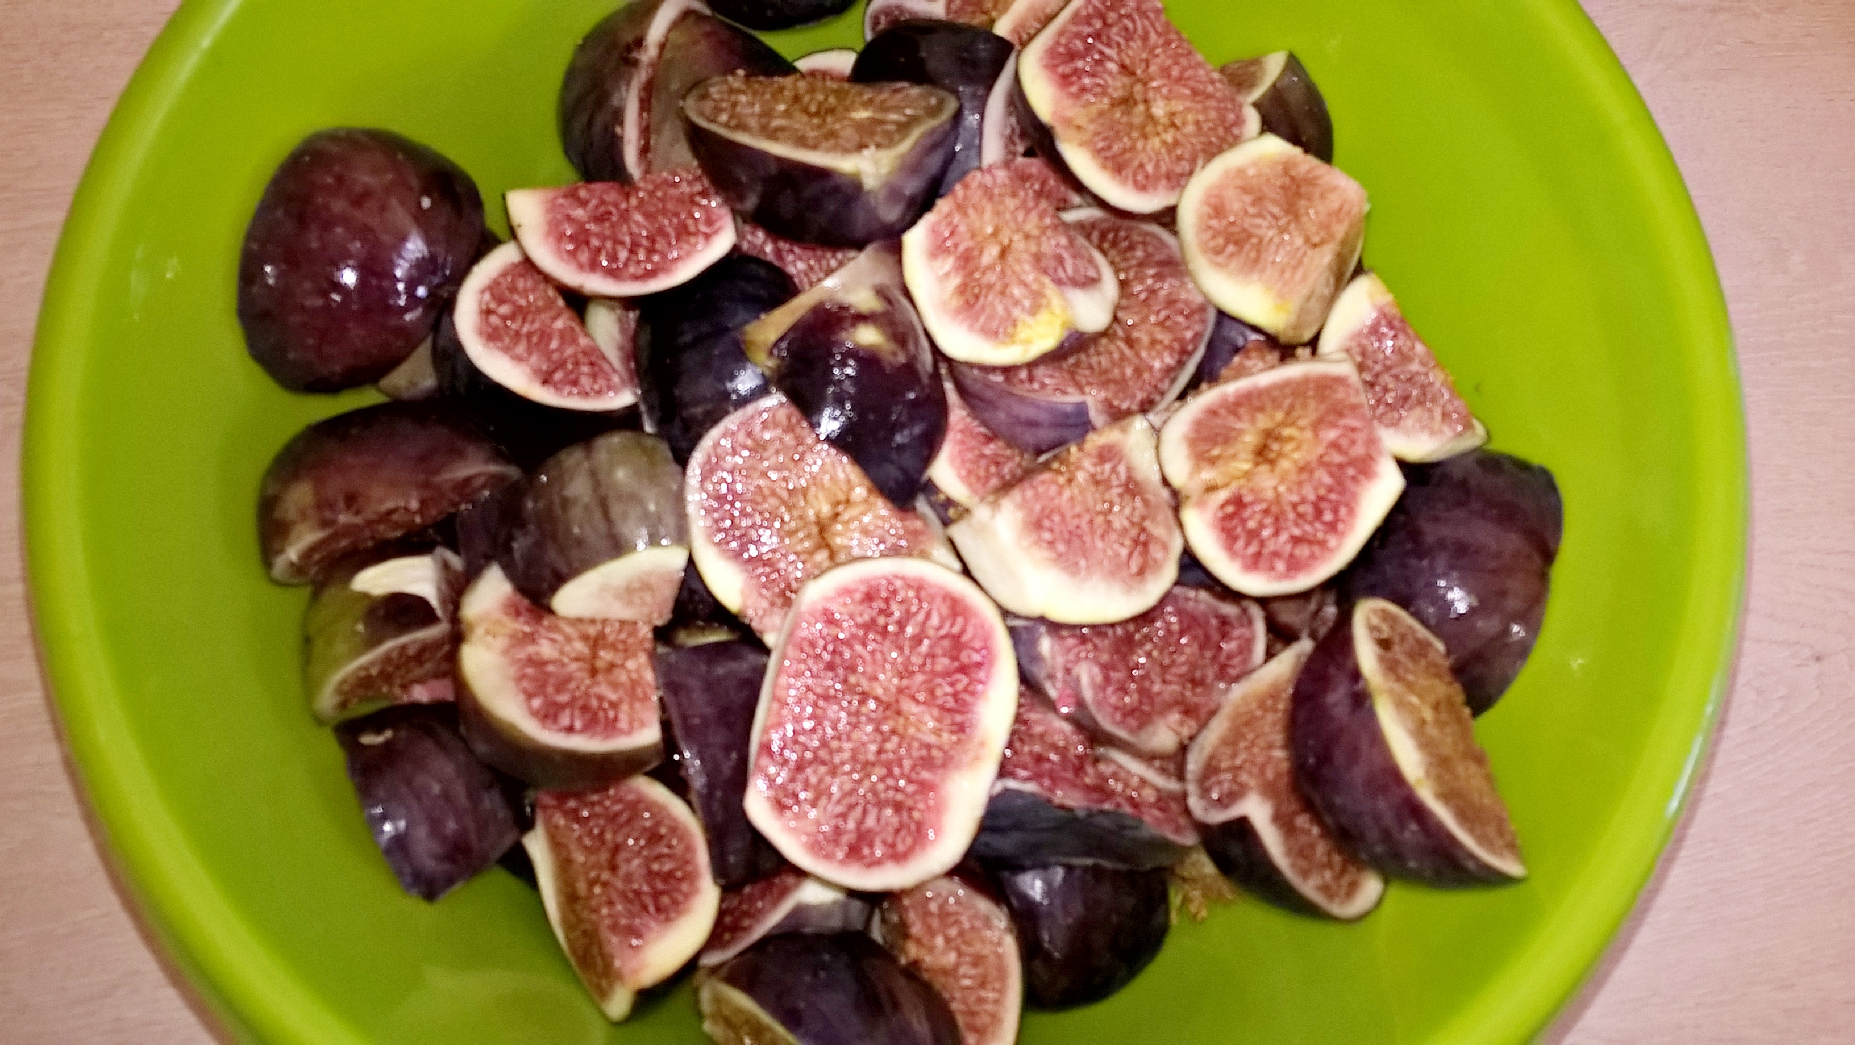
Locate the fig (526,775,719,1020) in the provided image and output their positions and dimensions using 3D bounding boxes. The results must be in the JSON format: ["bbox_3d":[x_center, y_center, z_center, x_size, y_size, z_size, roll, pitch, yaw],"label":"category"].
[{"bbox_3d":[-0.064,0.075,0.292,0.037,0.030,0.046,1,72,-33],"label":"fig"}]

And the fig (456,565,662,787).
[{"bbox_3d":[-0.074,0.030,0.298,0.040,0.024,0.039,5,67,1],"label":"fig"}]

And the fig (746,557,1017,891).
[{"bbox_3d":[-0.010,0.039,0.286,0.051,0.026,0.063,13,78,-7],"label":"fig"}]

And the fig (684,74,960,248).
[{"bbox_3d":[-0.023,-0.075,0.323,0.059,0.028,0.050,-1,37,-6],"label":"fig"}]

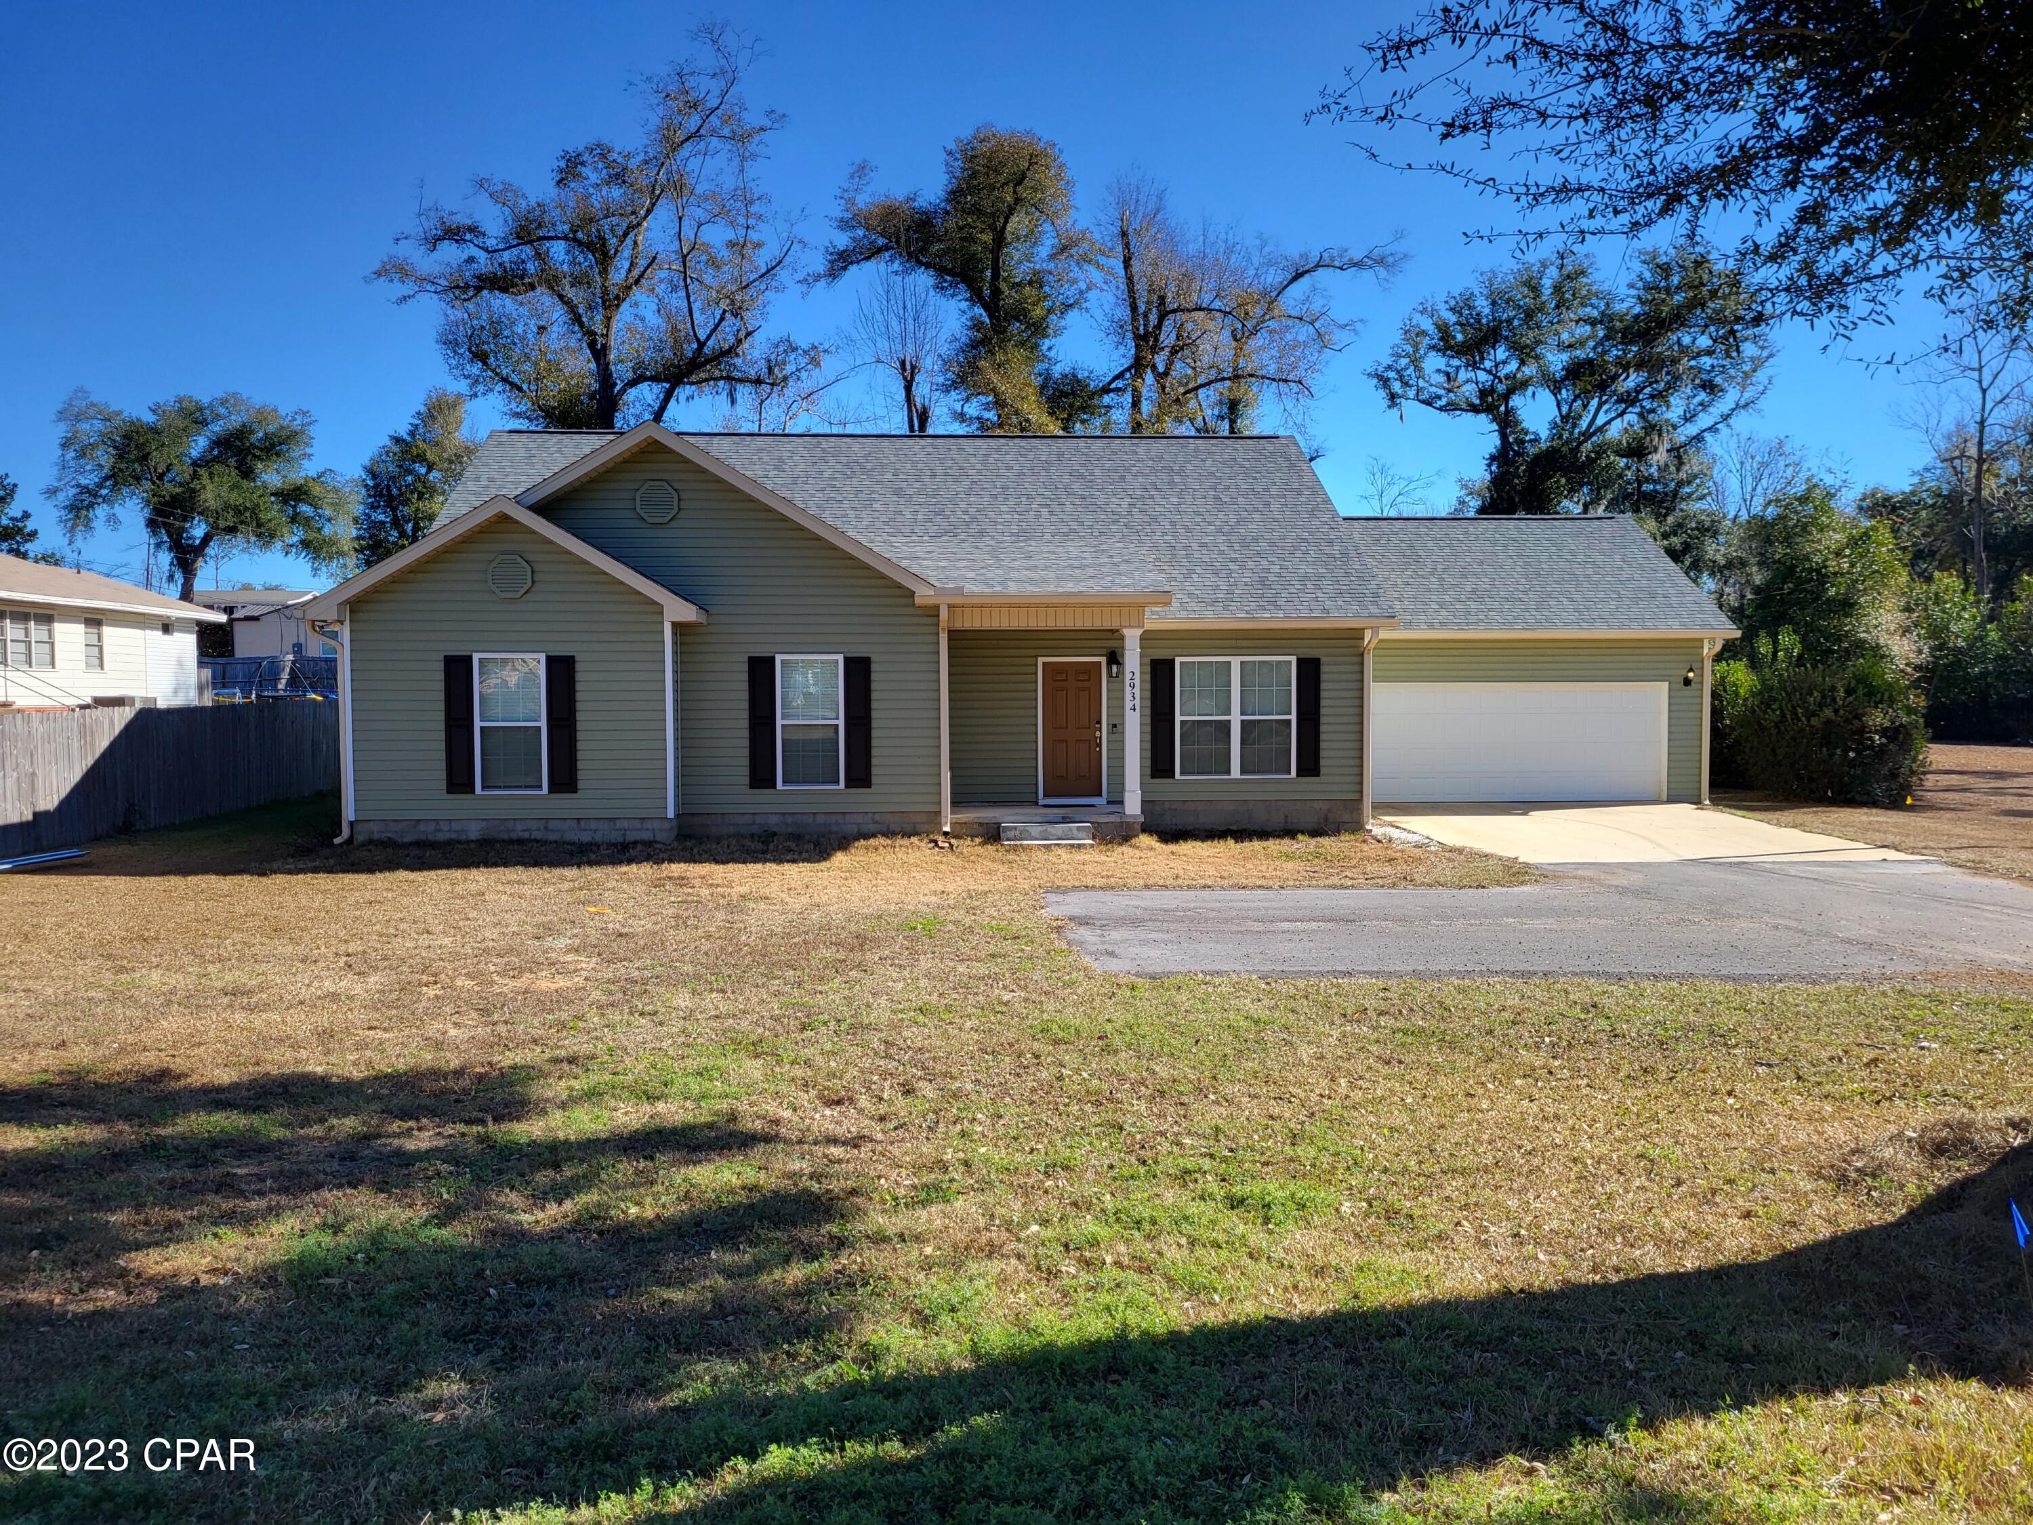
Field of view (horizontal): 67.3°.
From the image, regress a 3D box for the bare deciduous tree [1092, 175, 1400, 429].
[{"bbox_3d":[7.495,-9.853,49.905,10.179,18.426,9.161,0,3,-2],"label":"bare deciduous tree"}]

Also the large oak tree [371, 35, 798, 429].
[{"bbox_3d":[-12.754,-11.186,46.030,12.639,21.610,11.375,0,3,-2],"label":"large oak tree"}]

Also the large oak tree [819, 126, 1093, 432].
[{"bbox_3d":[-1.867,-10.279,48.511,8.662,19.477,8.229,0,3,-2],"label":"large oak tree"}]

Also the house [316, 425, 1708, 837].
[{"bbox_3d":[1.405,-2.759,28.125,22.550,6.920,16.700,0,3,-2],"label":"house"}]

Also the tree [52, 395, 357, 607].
[{"bbox_3d":[-30.102,-7.608,56.544,11.159,12.119,10.601,0,3,-2],"label":"tree"}]

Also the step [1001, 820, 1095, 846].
[{"bbox_3d":[0.417,0.965,20.426,1.248,0.300,0.700,0,3,-2],"label":"step"}]

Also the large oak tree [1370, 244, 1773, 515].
[{"bbox_3d":[18.640,-9.035,51.390,13.715,16.572,12.343,0,3,-2],"label":"large oak tree"}]

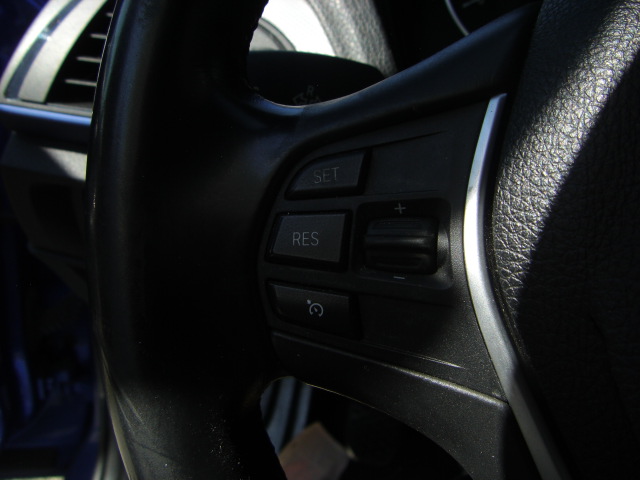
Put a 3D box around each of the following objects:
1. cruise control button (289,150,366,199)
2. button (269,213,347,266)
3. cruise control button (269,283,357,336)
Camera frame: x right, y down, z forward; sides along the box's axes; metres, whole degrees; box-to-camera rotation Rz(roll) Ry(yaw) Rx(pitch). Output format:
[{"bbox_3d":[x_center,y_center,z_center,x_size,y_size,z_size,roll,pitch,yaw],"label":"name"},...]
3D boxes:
[{"bbox_3d":[0.002,-0.017,0.183,0.019,0.011,0.004,-4,-13,3],"label":"cruise control button"},{"bbox_3d":[-0.003,0.000,0.180,0.020,0.013,0.004,1,-13,4],"label":"button"},{"bbox_3d":[-0.002,0.017,0.176,0.022,0.012,0.004,6,-12,5],"label":"cruise control button"}]

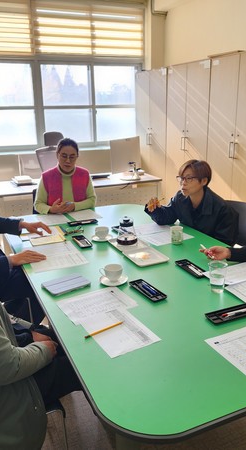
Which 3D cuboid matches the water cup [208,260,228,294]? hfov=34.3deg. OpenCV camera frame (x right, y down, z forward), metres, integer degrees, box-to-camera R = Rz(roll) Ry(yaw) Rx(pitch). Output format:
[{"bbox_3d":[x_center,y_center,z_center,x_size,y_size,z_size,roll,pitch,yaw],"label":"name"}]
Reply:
[{"bbox_3d":[0.436,0.243,1.816,0.087,0.128,0.087,-1,16,0],"label":"water cup"}]

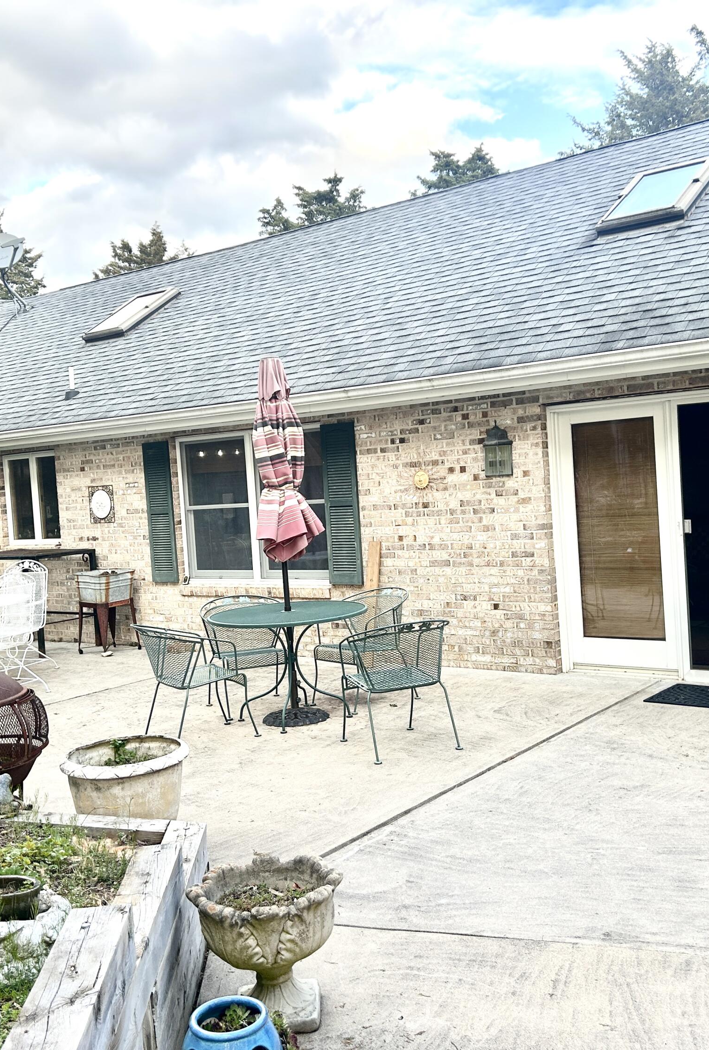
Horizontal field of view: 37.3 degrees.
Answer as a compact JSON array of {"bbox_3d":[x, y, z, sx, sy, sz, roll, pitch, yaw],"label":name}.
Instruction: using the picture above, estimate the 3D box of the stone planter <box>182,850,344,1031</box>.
[{"bbox_3d":[-0.257,1.292,3.224,0.465,0.420,0.465,-4,2,0],"label":"stone planter"}]

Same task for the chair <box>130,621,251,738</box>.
[{"bbox_3d":[-1.024,0.994,6.695,0.650,0.750,0.580,-5,3,-35],"label":"chair"}]

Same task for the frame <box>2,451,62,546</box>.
[{"bbox_3d":[-3.739,-0.305,12.235,1.080,1.060,0.100,-2,3,39],"label":"frame"}]

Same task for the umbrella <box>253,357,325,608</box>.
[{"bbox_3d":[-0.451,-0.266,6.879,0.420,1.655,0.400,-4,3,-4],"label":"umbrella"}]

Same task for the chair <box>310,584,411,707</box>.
[{"bbox_3d":[0.062,0.853,7.287,0.630,0.745,0.600,-7,4,-38],"label":"chair"}]

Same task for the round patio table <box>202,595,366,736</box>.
[{"bbox_3d":[-0.429,0.951,7.087,1.070,0.725,1.070,-4,2,0],"label":"round patio table"}]

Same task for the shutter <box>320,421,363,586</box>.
[{"bbox_3d":[-0.100,-0.176,9.056,0.373,1.395,0.040,-2,3,39],"label":"shutter"}]

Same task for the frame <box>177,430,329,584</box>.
[{"bbox_3d":[-0.938,-0.148,9.673,1.850,1.440,0.120,-1,4,38],"label":"frame"}]

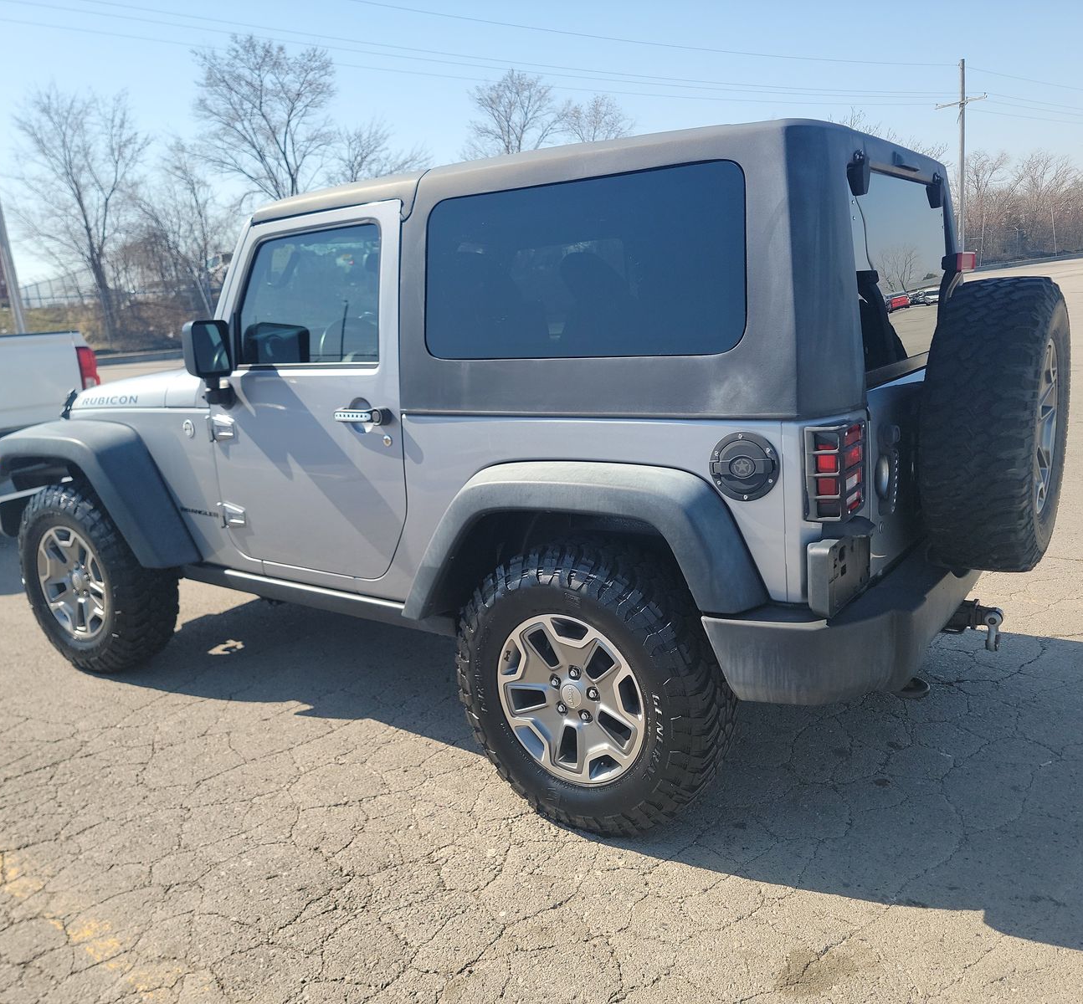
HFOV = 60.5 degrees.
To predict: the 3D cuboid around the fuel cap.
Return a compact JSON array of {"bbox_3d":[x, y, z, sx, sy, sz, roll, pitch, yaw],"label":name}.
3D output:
[{"bbox_3d":[0.452,-0.079,2.091,0.165,0.162,0.037,5,15,35],"label":"fuel cap"}]

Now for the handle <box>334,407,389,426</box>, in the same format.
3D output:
[{"bbox_3d":[-0.533,-0.252,2.729,0.190,0.057,0.062,5,15,35],"label":"handle"}]

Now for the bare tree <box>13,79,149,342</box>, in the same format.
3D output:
[{"bbox_3d":[-14.794,-9.127,30.148,4.010,7.670,3.610,-10,14,-23],"label":"bare tree"}]

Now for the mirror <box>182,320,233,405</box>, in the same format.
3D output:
[{"bbox_3d":[-1.069,-0.446,2.968,0.100,0.255,0.175,3,15,26],"label":"mirror"}]

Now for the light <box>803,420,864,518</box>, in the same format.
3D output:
[{"bbox_3d":[0.642,-0.072,2.034,0.093,0.207,0.135,5,15,35],"label":"light"}]

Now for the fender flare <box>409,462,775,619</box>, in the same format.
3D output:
[{"bbox_3d":[0.050,0.128,2.357,1.045,0.458,0.161,5,15,35],"label":"fender flare"}]

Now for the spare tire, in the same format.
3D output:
[{"bbox_3d":[1.254,-0.207,2.545,0.262,0.800,0.800,6,16,35],"label":"spare tire"}]

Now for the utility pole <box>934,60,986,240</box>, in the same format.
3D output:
[{"bbox_3d":[20.334,-16.293,44.948,0.400,9.470,2.650,-13,16,-35],"label":"utility pole"}]

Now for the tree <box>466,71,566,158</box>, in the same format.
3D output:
[{"bbox_3d":[-0.877,-12.619,37.970,4.020,9.280,3.620,-4,13,0],"label":"tree"}]

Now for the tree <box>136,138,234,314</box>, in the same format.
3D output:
[{"bbox_3d":[-13.310,-9.997,35.000,4.100,7.300,4.000,-8,13,-19],"label":"tree"}]

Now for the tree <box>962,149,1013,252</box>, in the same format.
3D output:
[{"bbox_3d":[23.732,-15.681,49.384,2.560,5.540,2.300,2,14,25],"label":"tree"}]

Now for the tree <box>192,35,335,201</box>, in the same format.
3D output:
[{"bbox_3d":[-9.270,-10.832,31.948,4.610,9.470,4.150,-7,13,-14],"label":"tree"}]

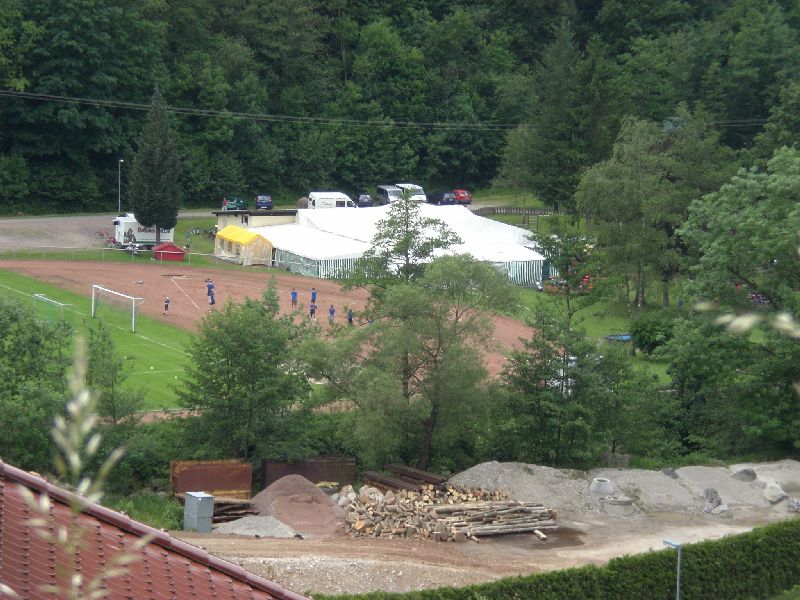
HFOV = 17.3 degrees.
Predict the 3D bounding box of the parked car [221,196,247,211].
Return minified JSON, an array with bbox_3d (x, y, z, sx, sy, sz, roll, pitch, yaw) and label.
[{"bbox_3d":[-17.583,-10.361,281.903,1.680,1.420,4.000,4,8,15],"label":"parked car"}]

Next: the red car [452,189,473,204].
[{"bbox_3d":[6.518,-11.682,297.400,1.680,1.470,3.950,-3,9,-32],"label":"red car"}]

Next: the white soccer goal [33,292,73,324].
[{"bbox_3d":[-25.307,0.944,194.095,1.450,2.060,5.150,-3,10,-30],"label":"white soccer goal"}]

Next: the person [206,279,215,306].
[{"bbox_3d":[-15.062,-0.578,210.037,0.520,1.780,0.360,0,8,-17],"label":"person"}]

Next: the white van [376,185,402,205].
[{"bbox_3d":[-0.970,-11.013,280.774,1.880,2.000,4.700,-2,9,-18],"label":"white van"}]

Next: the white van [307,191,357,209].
[{"bbox_3d":[-6.825,-10.293,280.333,5.300,2.450,2.000,-1,8,-20],"label":"white van"}]

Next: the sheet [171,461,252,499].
[{"bbox_3d":[-10.108,9.675,141.347,4.350,2.050,0.200,2,9,6],"label":"sheet"}]

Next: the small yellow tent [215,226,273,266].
[{"bbox_3d":[-13.979,-4.879,235.795,2.800,2.750,6.800,-3,9,-22],"label":"small yellow tent"}]

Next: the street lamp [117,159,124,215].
[{"bbox_3d":[-28.906,-11.771,273.758,0.250,5.650,0.720,-5,10,-40],"label":"street lamp"}]

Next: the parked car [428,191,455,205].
[{"bbox_3d":[4.402,-10.994,283.002,1.720,1.460,4.200,-2,9,-20],"label":"parked car"}]

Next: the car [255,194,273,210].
[{"bbox_3d":[-14.201,-10.431,276.768,1.680,1.480,4.000,0,9,-3],"label":"car"}]

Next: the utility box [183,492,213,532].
[{"bbox_3d":[-9.999,10.629,131.623,0.940,1.800,1.159,-3,9,-33],"label":"utility box"}]

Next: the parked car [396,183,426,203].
[{"bbox_3d":[1.370,-11.539,292.859,1.950,2.070,4.900,0,8,-15],"label":"parked car"}]

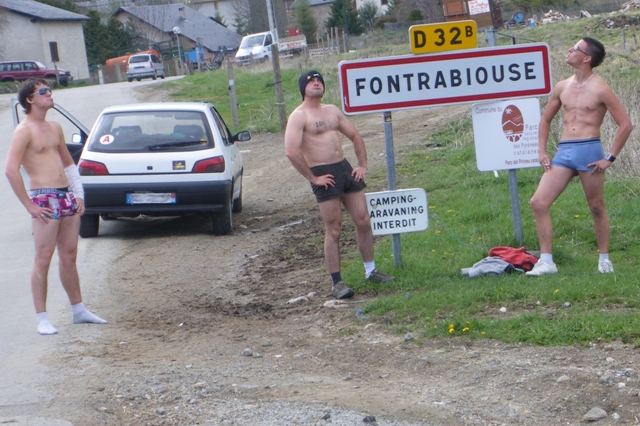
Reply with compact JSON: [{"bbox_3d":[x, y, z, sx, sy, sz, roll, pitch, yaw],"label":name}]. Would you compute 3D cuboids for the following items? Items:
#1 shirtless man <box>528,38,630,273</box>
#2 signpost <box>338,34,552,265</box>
[{"bbox_3d":[1.871,-0.406,10.850,0.750,1.710,0.500,-3,6,28],"label":"shirtless man"},{"bbox_3d":[1.002,-0.497,11.209,1.610,1.736,0.110,-4,6,12],"label":"signpost"}]

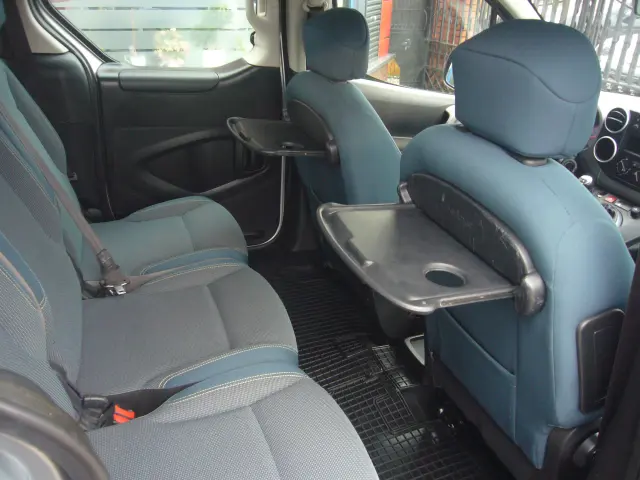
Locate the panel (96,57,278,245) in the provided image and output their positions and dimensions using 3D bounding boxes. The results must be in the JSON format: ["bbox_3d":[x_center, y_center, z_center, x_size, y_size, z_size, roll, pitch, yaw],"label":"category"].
[{"bbox_3d":[-0.425,-0.276,1.849,0.600,0.700,0.110,-8,26,-18],"label":"panel"}]

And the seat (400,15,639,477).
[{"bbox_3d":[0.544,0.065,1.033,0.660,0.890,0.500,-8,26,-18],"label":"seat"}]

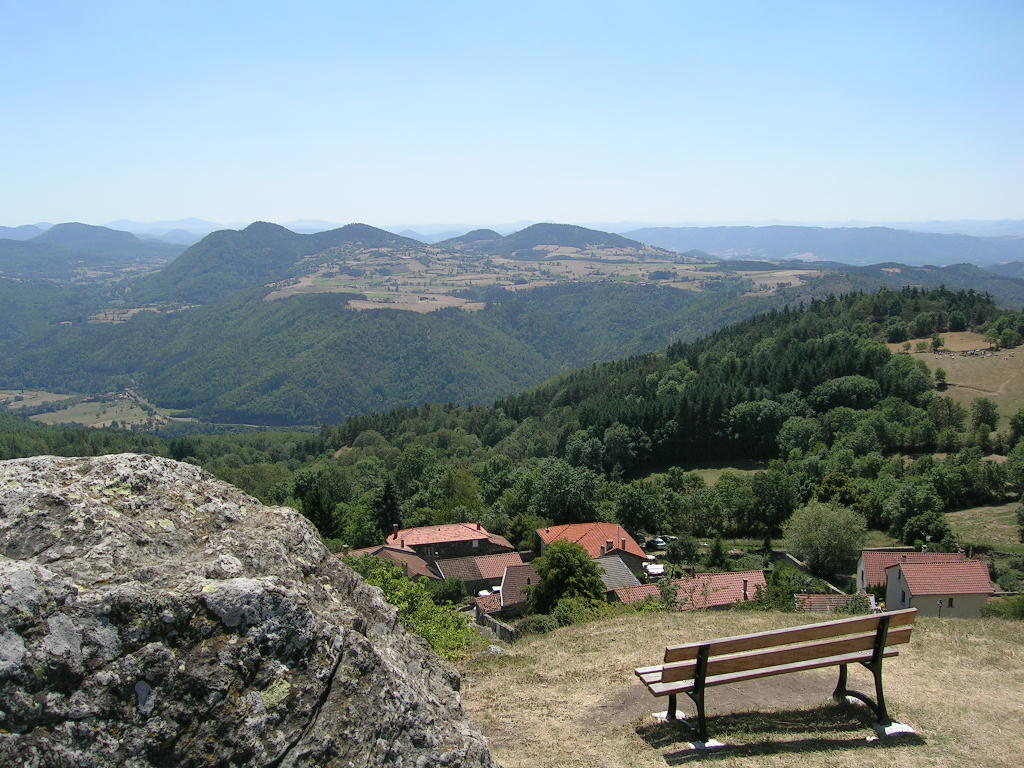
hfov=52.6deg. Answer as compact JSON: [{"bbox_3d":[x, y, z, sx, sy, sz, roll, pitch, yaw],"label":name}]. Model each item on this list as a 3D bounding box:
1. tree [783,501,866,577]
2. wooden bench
[{"bbox_3d":[36.611,18.159,121.301,9.644,9.300,9.644,3,9,17],"label":"tree"},{"bbox_3d":[1.885,2.034,7.338,1.970,0.800,0.577,-3,8,-18],"label":"wooden bench"}]

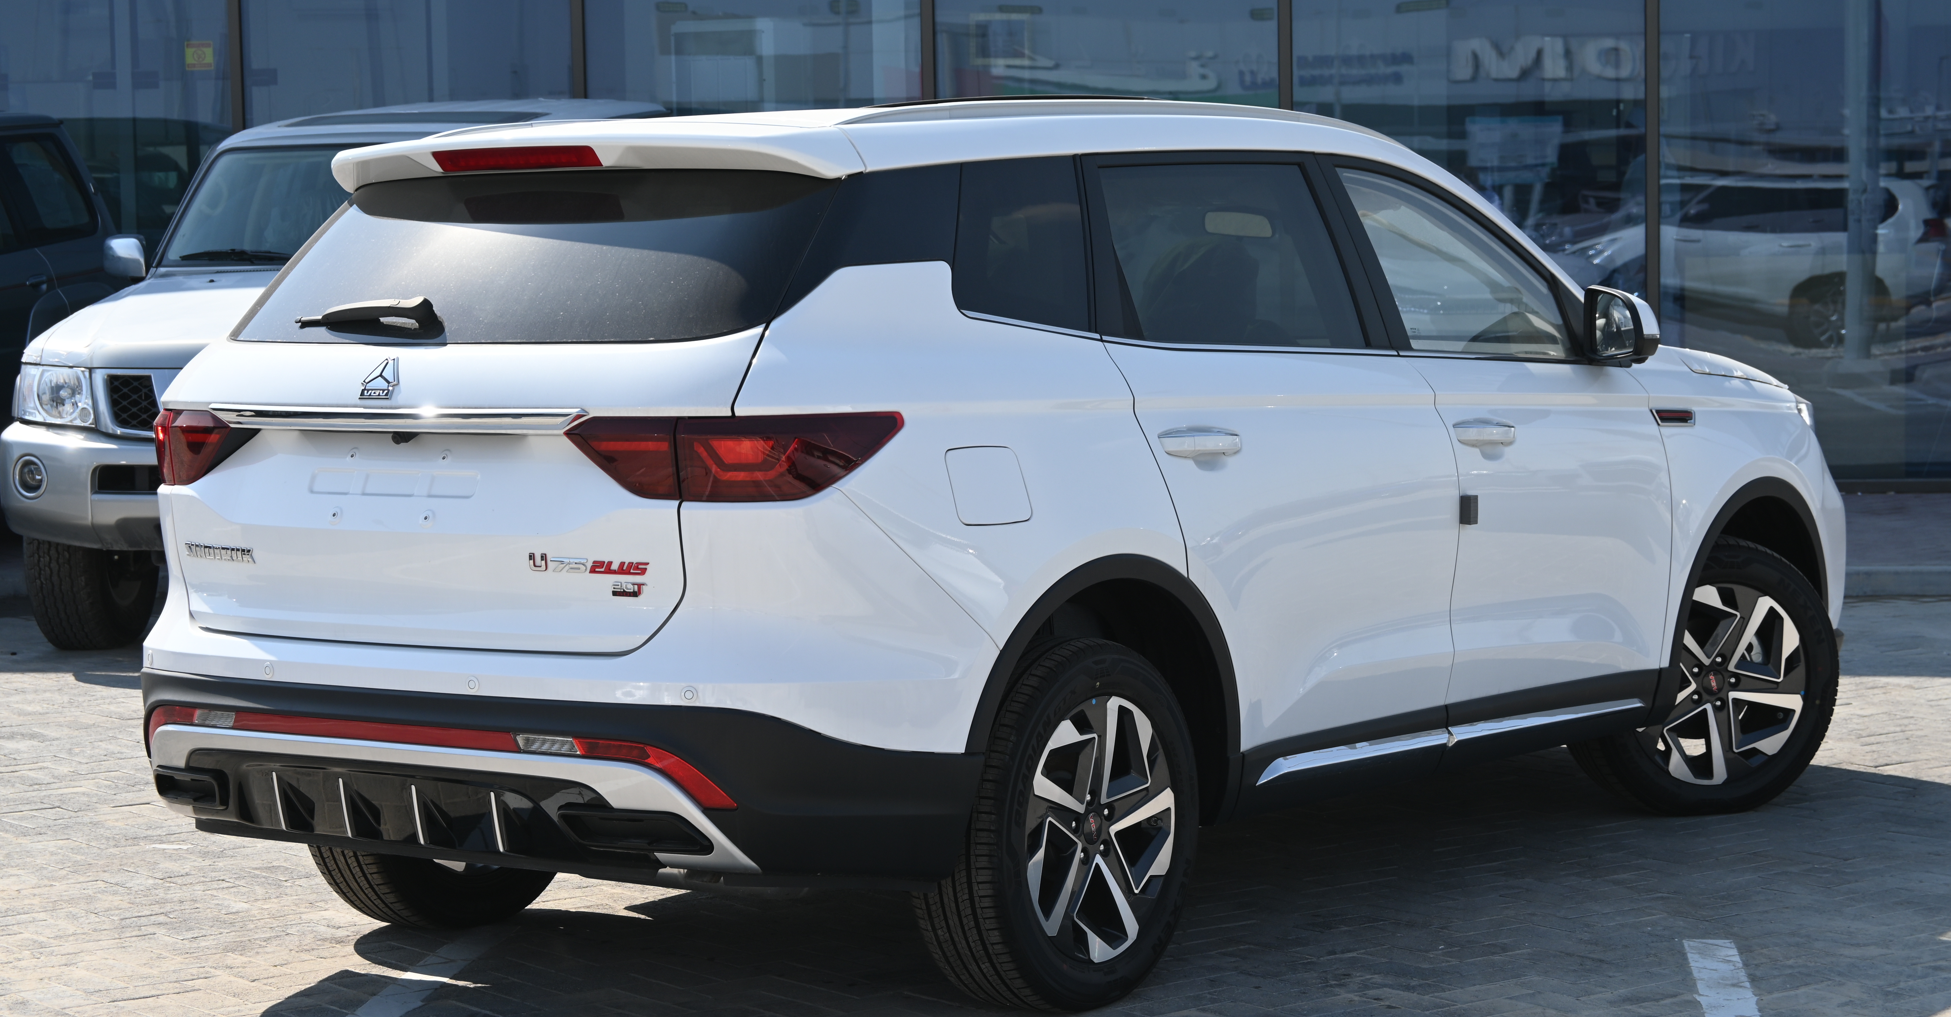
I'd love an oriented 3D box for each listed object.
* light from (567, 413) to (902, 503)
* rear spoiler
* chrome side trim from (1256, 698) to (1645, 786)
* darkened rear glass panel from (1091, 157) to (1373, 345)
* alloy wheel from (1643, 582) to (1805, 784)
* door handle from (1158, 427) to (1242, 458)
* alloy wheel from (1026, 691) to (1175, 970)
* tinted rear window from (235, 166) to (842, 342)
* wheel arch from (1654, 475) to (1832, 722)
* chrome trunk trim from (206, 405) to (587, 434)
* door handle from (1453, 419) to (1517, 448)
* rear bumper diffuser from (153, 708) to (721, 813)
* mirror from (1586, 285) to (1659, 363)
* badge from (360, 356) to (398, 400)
[{"bbox_3d":[-0.420,-0.092,6.522,0.455,0.148,0.375,2,5,36],"label":"light"},{"bbox_3d":[-0.791,-0.671,7.202,1.270,0.130,0.320,2,5,37],"label":"rear spoiler"},{"bbox_3d":[1.038,0.482,8.114,0.050,0.062,1.740,2,5,36],"label":"chrome side trim"},{"bbox_3d":[0.501,-0.506,7.607,0.045,0.420,0.830,-27,-12,35],"label":"darkened rear glass panel"},{"bbox_3d":[1.782,0.421,9.345,0.496,0.496,0.190,-2,6,-19],"label":"alloy wheel"},{"bbox_3d":[0.437,-0.131,7.322,0.055,0.052,0.240,2,5,37],"label":"door handle"},{"bbox_3d":[0.158,0.591,7.070,0.190,0.496,0.496,2,5,36],"label":"alloy wheel"},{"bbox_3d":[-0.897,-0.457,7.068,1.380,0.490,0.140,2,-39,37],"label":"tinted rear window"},{"bbox_3d":[1.853,0.197,9.271,0.100,0.550,1.040,2,5,36],"label":"wheel arch"},{"bbox_3d":[-1.070,-0.158,6.850,0.970,0.050,0.060,2,5,37],"label":"chrome trunk trim"},{"bbox_3d":[1.093,-0.158,8.154,0.052,0.062,0.240,2,5,36],"label":"door handle"},{"bbox_3d":[-1.029,0.438,6.776,1.450,0.145,0.150,2,5,36],"label":"rear bumper diffuser"},{"bbox_3d":[1.465,-0.410,8.546,0.205,0.180,0.155,2,5,37],"label":"mirror"},{"bbox_3d":[-1.053,-0.231,6.714,0.080,0.083,0.014,2,-19,36],"label":"badge"}]

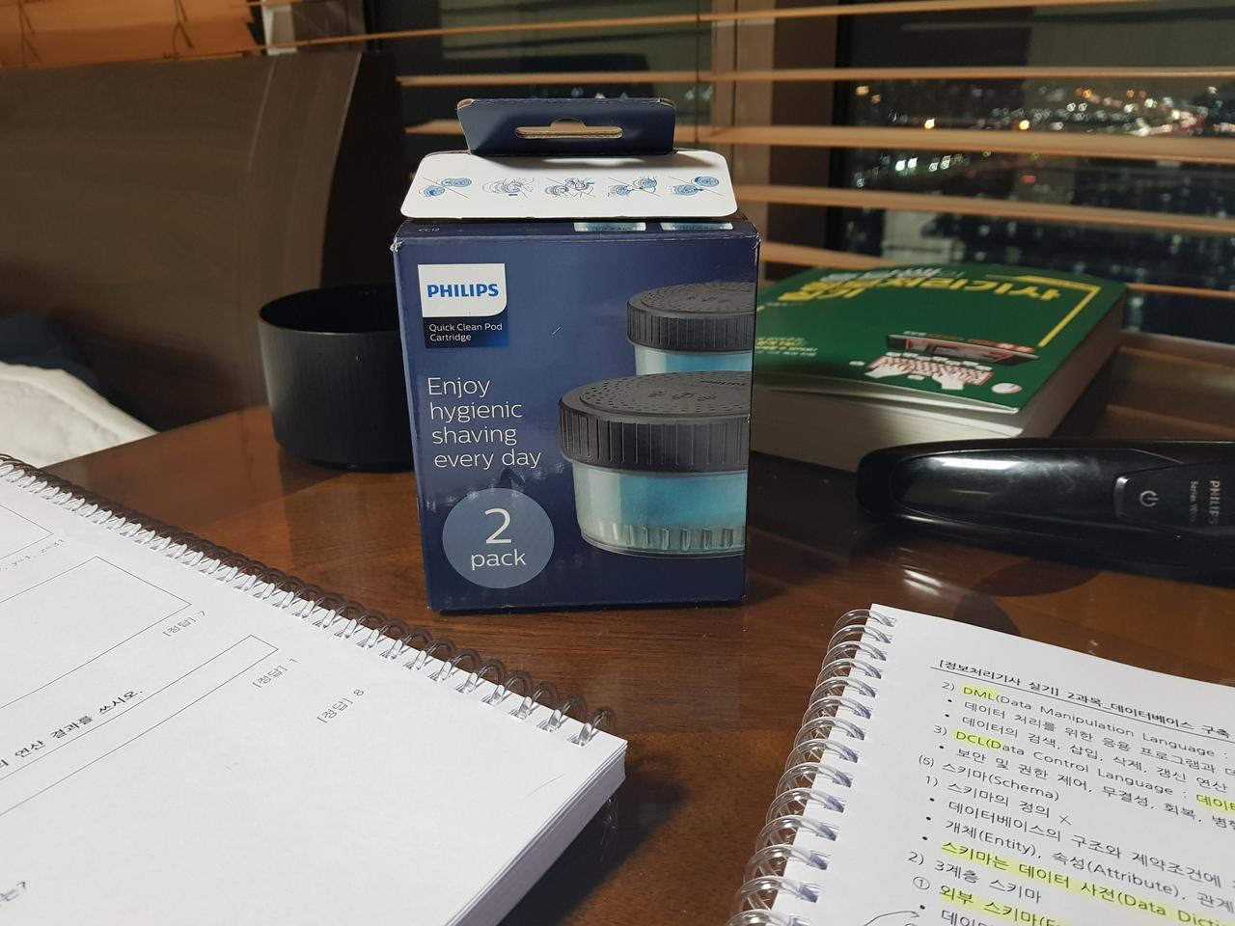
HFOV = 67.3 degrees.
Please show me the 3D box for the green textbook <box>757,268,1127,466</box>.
[{"bbox_3d":[0.136,-0.063,0.482,0.192,0.037,0.264,14,26,32],"label":"green textbook"}]

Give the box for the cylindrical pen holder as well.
[{"bbox_3d":[-0.096,-0.041,0.406,0.106,0.059,0.106,-1,22,0],"label":"cylindrical pen holder"}]

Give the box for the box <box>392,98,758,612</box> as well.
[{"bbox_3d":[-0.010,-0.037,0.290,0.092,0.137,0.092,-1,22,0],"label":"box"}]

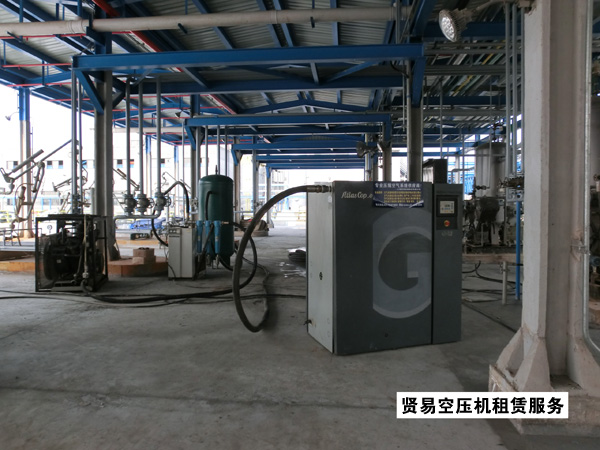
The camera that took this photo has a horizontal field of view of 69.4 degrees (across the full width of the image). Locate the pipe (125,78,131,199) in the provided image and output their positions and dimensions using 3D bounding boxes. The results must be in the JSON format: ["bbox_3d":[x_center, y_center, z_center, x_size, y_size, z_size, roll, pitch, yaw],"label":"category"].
[{"bbox_3d":[-3.854,-1.962,9.716,0.100,2.691,0.100,0,2,6],"label":"pipe"}]

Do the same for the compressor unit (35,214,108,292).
[{"bbox_3d":[-4.040,0.464,7.815,0.970,1.270,1.020,0,2,-12],"label":"compressor unit"}]

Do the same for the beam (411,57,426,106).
[{"bbox_3d":[2.145,-2.573,7.850,0.160,0.150,0.975,-2,-38,6],"label":"beam"}]

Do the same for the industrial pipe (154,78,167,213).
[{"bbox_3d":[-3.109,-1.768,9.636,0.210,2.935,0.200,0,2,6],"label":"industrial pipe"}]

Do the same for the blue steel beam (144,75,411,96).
[{"bbox_3d":[-0.896,-3.340,10.432,6.801,0.260,0.180,0,2,6],"label":"blue steel beam"}]

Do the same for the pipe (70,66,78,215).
[{"bbox_3d":[-4.319,-1.591,8.300,0.110,2.703,0.110,0,2,6],"label":"pipe"}]

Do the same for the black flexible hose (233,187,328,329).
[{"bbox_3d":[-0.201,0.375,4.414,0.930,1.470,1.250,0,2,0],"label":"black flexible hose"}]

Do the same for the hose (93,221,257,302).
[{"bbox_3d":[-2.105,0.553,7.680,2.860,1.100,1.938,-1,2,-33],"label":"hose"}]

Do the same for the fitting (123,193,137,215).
[{"bbox_3d":[-3.856,-0.486,9.800,0.300,0.480,0.240,0,2,6],"label":"fitting"}]

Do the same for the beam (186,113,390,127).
[{"bbox_3d":[-0.448,-3.454,14.375,6.833,0.260,0.180,0,2,6],"label":"beam"}]

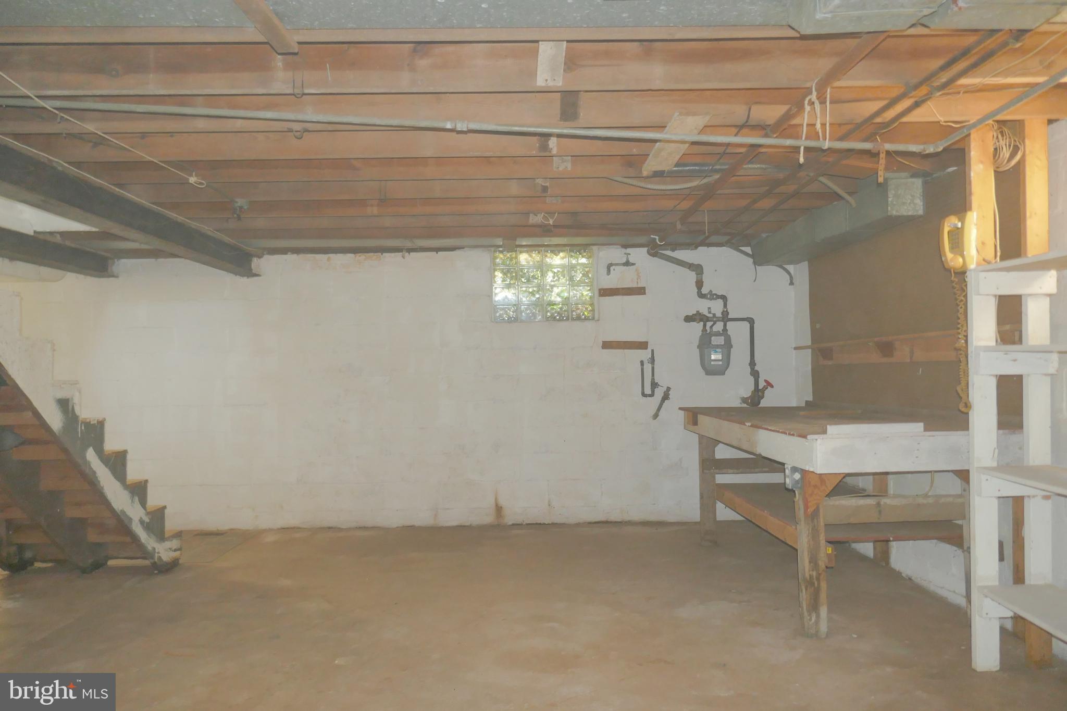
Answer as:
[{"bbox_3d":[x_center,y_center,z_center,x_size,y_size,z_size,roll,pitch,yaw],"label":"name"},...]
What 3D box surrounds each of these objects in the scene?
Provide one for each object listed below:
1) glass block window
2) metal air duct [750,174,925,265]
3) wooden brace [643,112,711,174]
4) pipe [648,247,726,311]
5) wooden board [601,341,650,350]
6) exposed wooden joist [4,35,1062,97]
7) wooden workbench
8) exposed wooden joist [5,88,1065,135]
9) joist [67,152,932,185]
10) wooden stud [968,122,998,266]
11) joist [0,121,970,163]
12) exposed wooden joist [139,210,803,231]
[{"bbox_3d":[0.080,-0.565,5.919,0.810,0.600,0.090,-1,-1,0],"label":"glass block window"},{"bbox_3d":[1.907,-0.815,4.862,0.205,0.200,2.100,-1,-1,0],"label":"metal air duct"},{"bbox_3d":[0.617,-0.925,3.246,0.135,0.020,0.790,-1,-1,-1],"label":"wooden brace"},{"bbox_3d":[1.142,-0.578,5.583,0.593,0.455,0.150,-1,-1,-1],"label":"pipe"},{"bbox_3d":[0.723,-0.079,5.868,0.370,0.067,0.022,-1,-1,0],"label":"wooden board"},{"bbox_3d":[-0.052,-1.021,2.595,4.400,0.190,0.045,-1,-1,-1],"label":"exposed wooden joist"},{"bbox_3d":[1.645,0.810,4.367,0.970,0.897,2.410,-1,-1,-1],"label":"wooden workbench"},{"bbox_3d":[-0.058,-1.014,3.000,4.500,0.190,0.045,-1,-1,-1],"label":"exposed wooden joist"},{"bbox_3d":[-0.075,-1.000,3.814,4.550,0.190,0.045,-1,-1,-1],"label":"joist"},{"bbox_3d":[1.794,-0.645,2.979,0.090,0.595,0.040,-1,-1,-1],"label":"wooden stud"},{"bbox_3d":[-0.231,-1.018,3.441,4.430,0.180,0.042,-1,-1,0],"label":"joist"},{"bbox_3d":[-0.422,-0.975,5.069,4.550,0.170,0.042,-1,-1,0],"label":"exposed wooden joist"}]

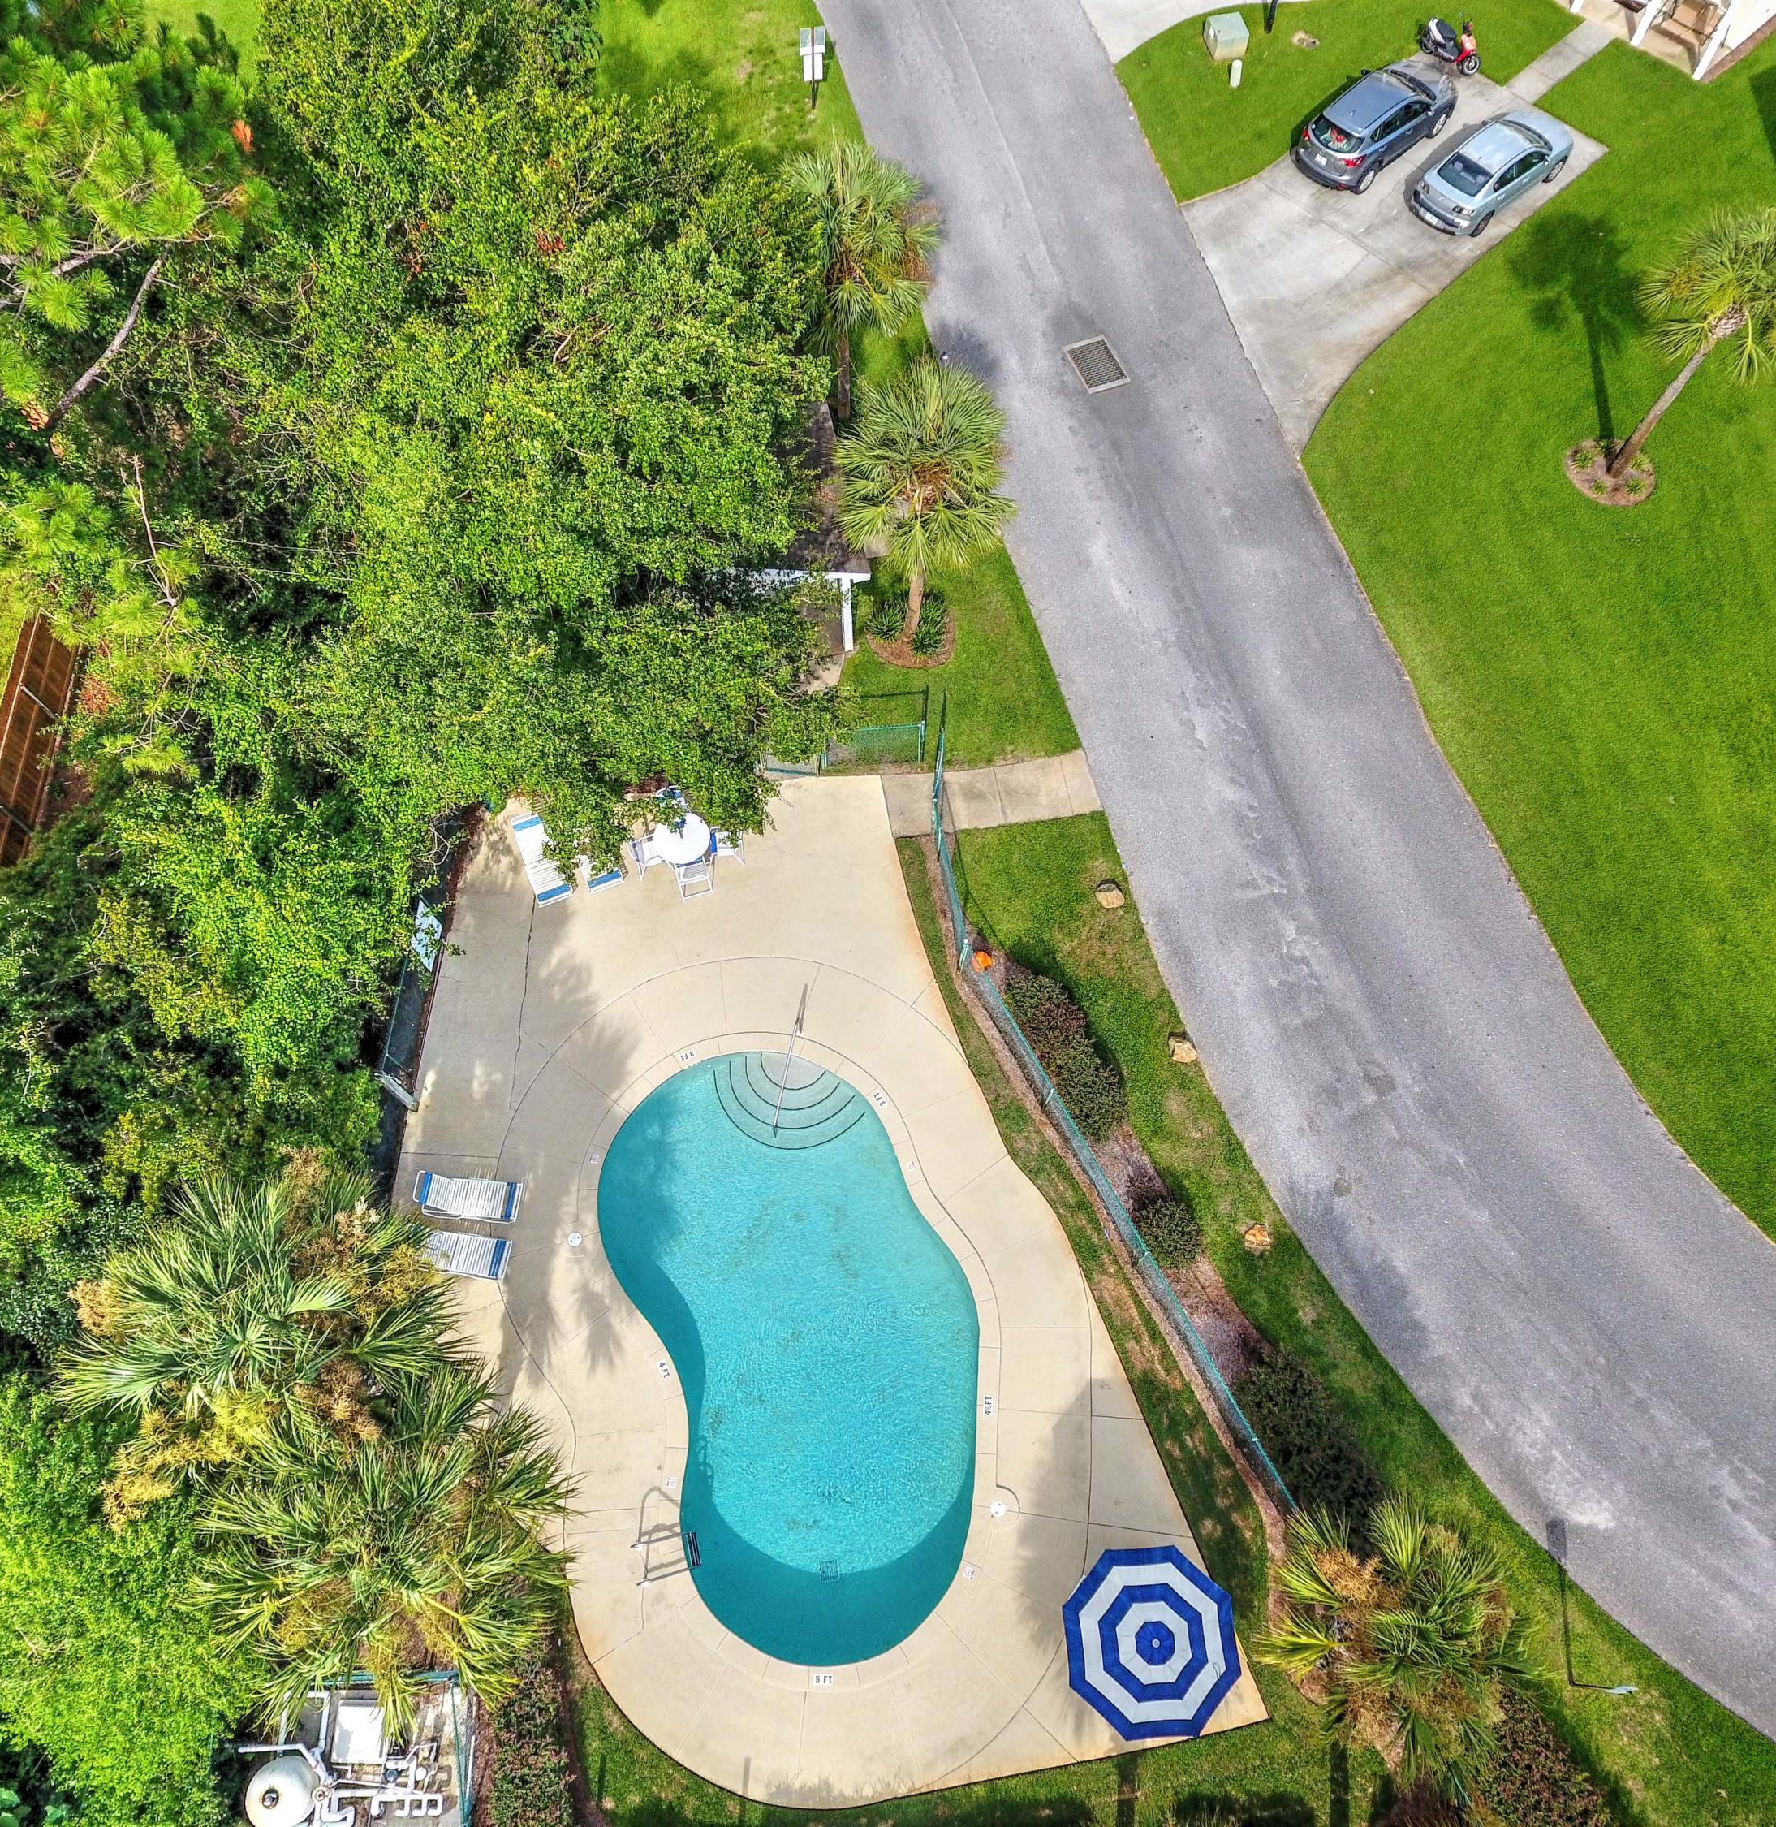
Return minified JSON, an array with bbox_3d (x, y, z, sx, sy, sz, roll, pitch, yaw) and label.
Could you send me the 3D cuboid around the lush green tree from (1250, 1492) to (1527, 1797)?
[{"bbox_3d":[6.459,9.717,19.091,3.500,4.300,3.500,0,66,0],"label":"lush green tree"}]

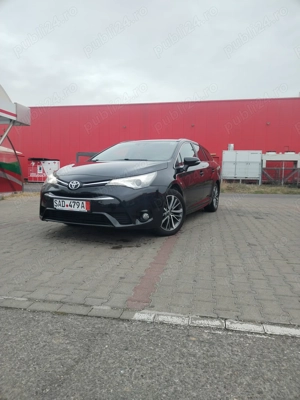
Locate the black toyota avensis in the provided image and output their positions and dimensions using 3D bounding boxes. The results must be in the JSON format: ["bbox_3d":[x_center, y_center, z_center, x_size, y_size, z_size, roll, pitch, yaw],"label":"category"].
[{"bbox_3d":[0.094,-0.390,5.682,1.860,1.480,4.800,3,6,25],"label":"black toyota avensis"}]

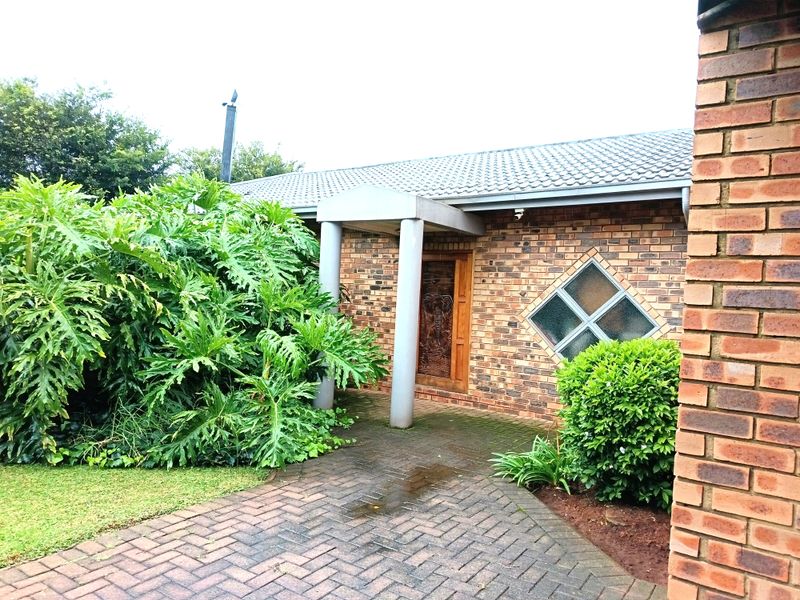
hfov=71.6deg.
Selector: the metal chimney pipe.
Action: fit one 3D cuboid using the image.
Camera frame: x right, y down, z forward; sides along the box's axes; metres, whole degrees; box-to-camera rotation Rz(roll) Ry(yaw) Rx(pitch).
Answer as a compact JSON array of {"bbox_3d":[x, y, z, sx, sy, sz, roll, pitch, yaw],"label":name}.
[{"bbox_3d":[-4.856,-4.629,15.800,0.270,2.650,0.270,3,0,0],"label":"metal chimney pipe"}]

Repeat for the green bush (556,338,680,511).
[{"bbox_3d":[1.920,0.967,4.850,1.150,1.260,1.080,3,0,0],"label":"green bush"}]

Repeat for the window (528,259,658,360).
[{"bbox_3d":[2.392,0.282,7.023,1.660,1.620,0.100,3,0,36],"label":"window"}]

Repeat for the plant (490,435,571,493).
[{"bbox_3d":[1.151,1.412,4.820,0.650,0.430,0.560,3,0,0],"label":"plant"}]

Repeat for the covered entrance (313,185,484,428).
[{"bbox_3d":[-0.030,0.028,7.709,1.670,2.970,1.780,3,0,36],"label":"covered entrance"}]

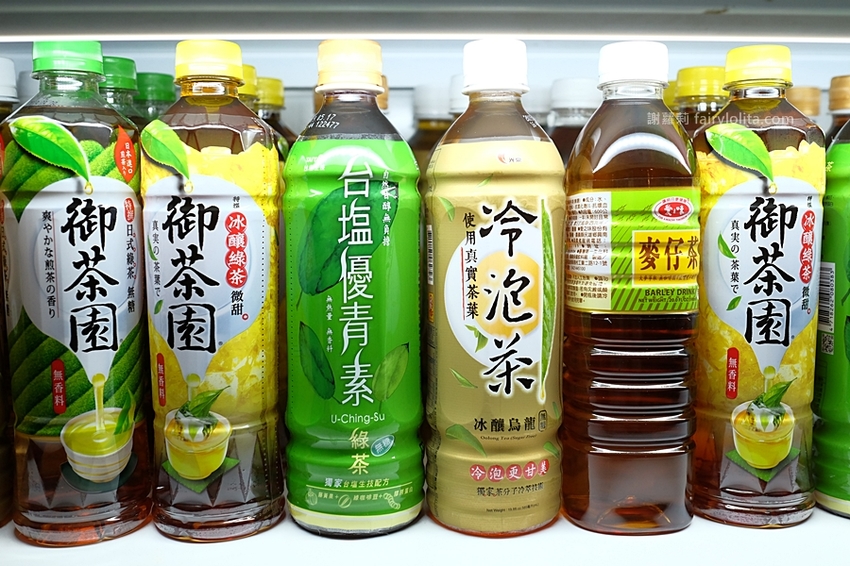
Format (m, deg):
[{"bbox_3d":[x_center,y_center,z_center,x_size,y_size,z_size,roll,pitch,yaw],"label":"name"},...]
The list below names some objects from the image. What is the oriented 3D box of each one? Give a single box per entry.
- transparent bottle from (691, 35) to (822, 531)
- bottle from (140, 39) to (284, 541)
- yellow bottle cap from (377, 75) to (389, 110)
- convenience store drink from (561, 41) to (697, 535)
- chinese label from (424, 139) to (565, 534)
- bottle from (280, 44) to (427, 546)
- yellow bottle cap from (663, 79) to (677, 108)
[{"bbox_3d":[0.163,0.001,0.411,0.063,0.228,0.063,1,5,13],"label":"transparent bottle"},{"bbox_3d":[-0.101,0.003,0.396,0.064,0.229,0.064,0,5,1],"label":"bottle"},{"bbox_3d":[-0.036,-0.111,0.482,0.030,0.021,0.030,0,5,0],"label":"yellow bottle cap"},{"bbox_3d":[0.100,0.002,0.403,0.064,0.229,0.064,0,5,0],"label":"convenience store drink"},{"bbox_3d":[0.034,0.023,0.403,0.067,0.177,0.067,-1,5,-5],"label":"chinese label"},{"bbox_3d":[-0.035,0.002,0.402,0.067,0.230,0.067,-1,5,-5],"label":"bottle"},{"bbox_3d":[0.155,-0.120,0.525,0.031,0.018,0.031,0,5,0],"label":"yellow bottle cap"}]

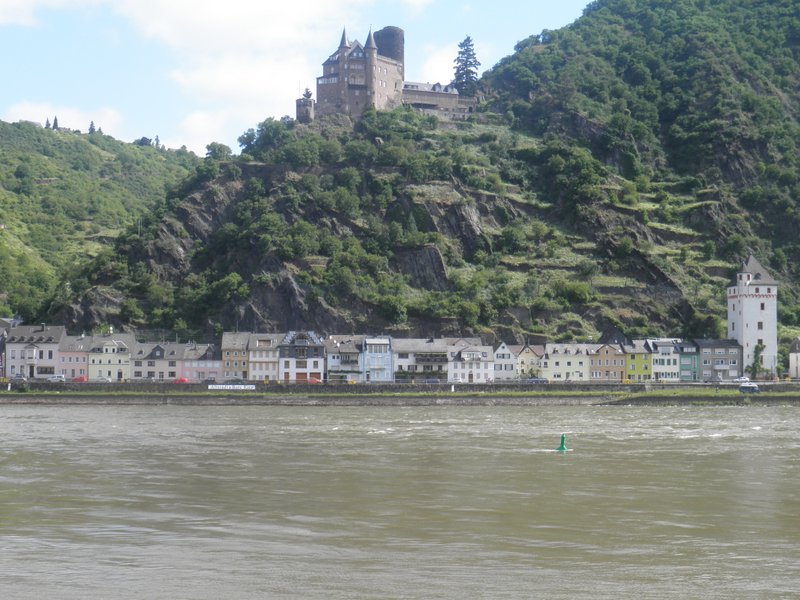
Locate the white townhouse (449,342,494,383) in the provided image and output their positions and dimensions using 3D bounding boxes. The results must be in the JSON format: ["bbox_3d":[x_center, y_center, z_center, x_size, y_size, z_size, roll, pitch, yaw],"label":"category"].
[{"bbox_3d":[17.953,16.296,347.642,11.850,9.643,10.000,0,-3,0],"label":"white townhouse"}]

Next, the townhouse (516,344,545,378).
[{"bbox_3d":[33.150,16.120,351.660,6.360,9.530,10.000,0,-3,0],"label":"townhouse"}]

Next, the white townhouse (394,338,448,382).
[{"bbox_3d":[5.240,15.560,349.950,13.790,11.200,10.500,0,-3,0],"label":"white townhouse"}]

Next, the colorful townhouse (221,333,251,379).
[{"bbox_3d":[-41.345,14.528,347.746,7.256,12.482,10.000,0,-3,0],"label":"colorful townhouse"}]

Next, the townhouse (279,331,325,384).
[{"bbox_3d":[-24.840,14.720,350.000,11.210,13.030,10.500,0,-3,0],"label":"townhouse"}]

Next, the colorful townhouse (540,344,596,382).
[{"bbox_3d":[42.240,16.210,349.660,11.510,9.610,10.000,0,-3,0],"label":"colorful townhouse"}]

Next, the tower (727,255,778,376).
[{"bbox_3d":[91.854,4.466,353.345,9.800,32.373,9.800,1,-3,-10],"label":"tower"}]

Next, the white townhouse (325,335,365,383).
[{"bbox_3d":[-13.930,15.160,349.720,8.930,12.120,10.000,0,-3,0],"label":"white townhouse"}]

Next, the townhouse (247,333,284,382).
[{"bbox_3d":[-33.962,14.718,347.735,7.959,12.352,10.000,0,-3,0],"label":"townhouse"}]

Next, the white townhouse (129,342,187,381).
[{"bbox_3d":[-60.956,15.776,347.673,13.483,10.132,10.000,0,-3,0],"label":"white townhouse"}]

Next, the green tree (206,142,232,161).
[{"bbox_3d":[-71.154,-57.998,534.314,10.300,7.506,9.800,0,-3,0],"label":"green tree"}]

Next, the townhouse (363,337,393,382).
[{"bbox_3d":[-5.461,15.200,347.707,7.707,11.787,10.000,0,-3,0],"label":"townhouse"}]

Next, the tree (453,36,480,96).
[{"bbox_3d":[27.178,-94.912,556.515,11.000,25.192,11.000,0,-3,0],"label":"tree"}]

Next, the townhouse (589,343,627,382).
[{"bbox_3d":[52.510,16.240,349.650,9.060,9.660,10.000,0,-3,0],"label":"townhouse"}]

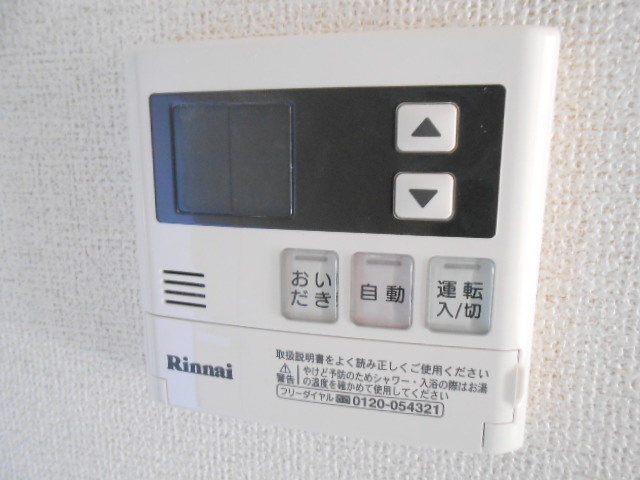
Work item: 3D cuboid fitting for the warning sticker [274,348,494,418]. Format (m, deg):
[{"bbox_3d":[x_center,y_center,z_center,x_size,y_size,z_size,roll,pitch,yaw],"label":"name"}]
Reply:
[{"bbox_3d":[0.018,0.045,0.148,0.065,0.017,0.001,3,11,13],"label":"warning sticker"}]

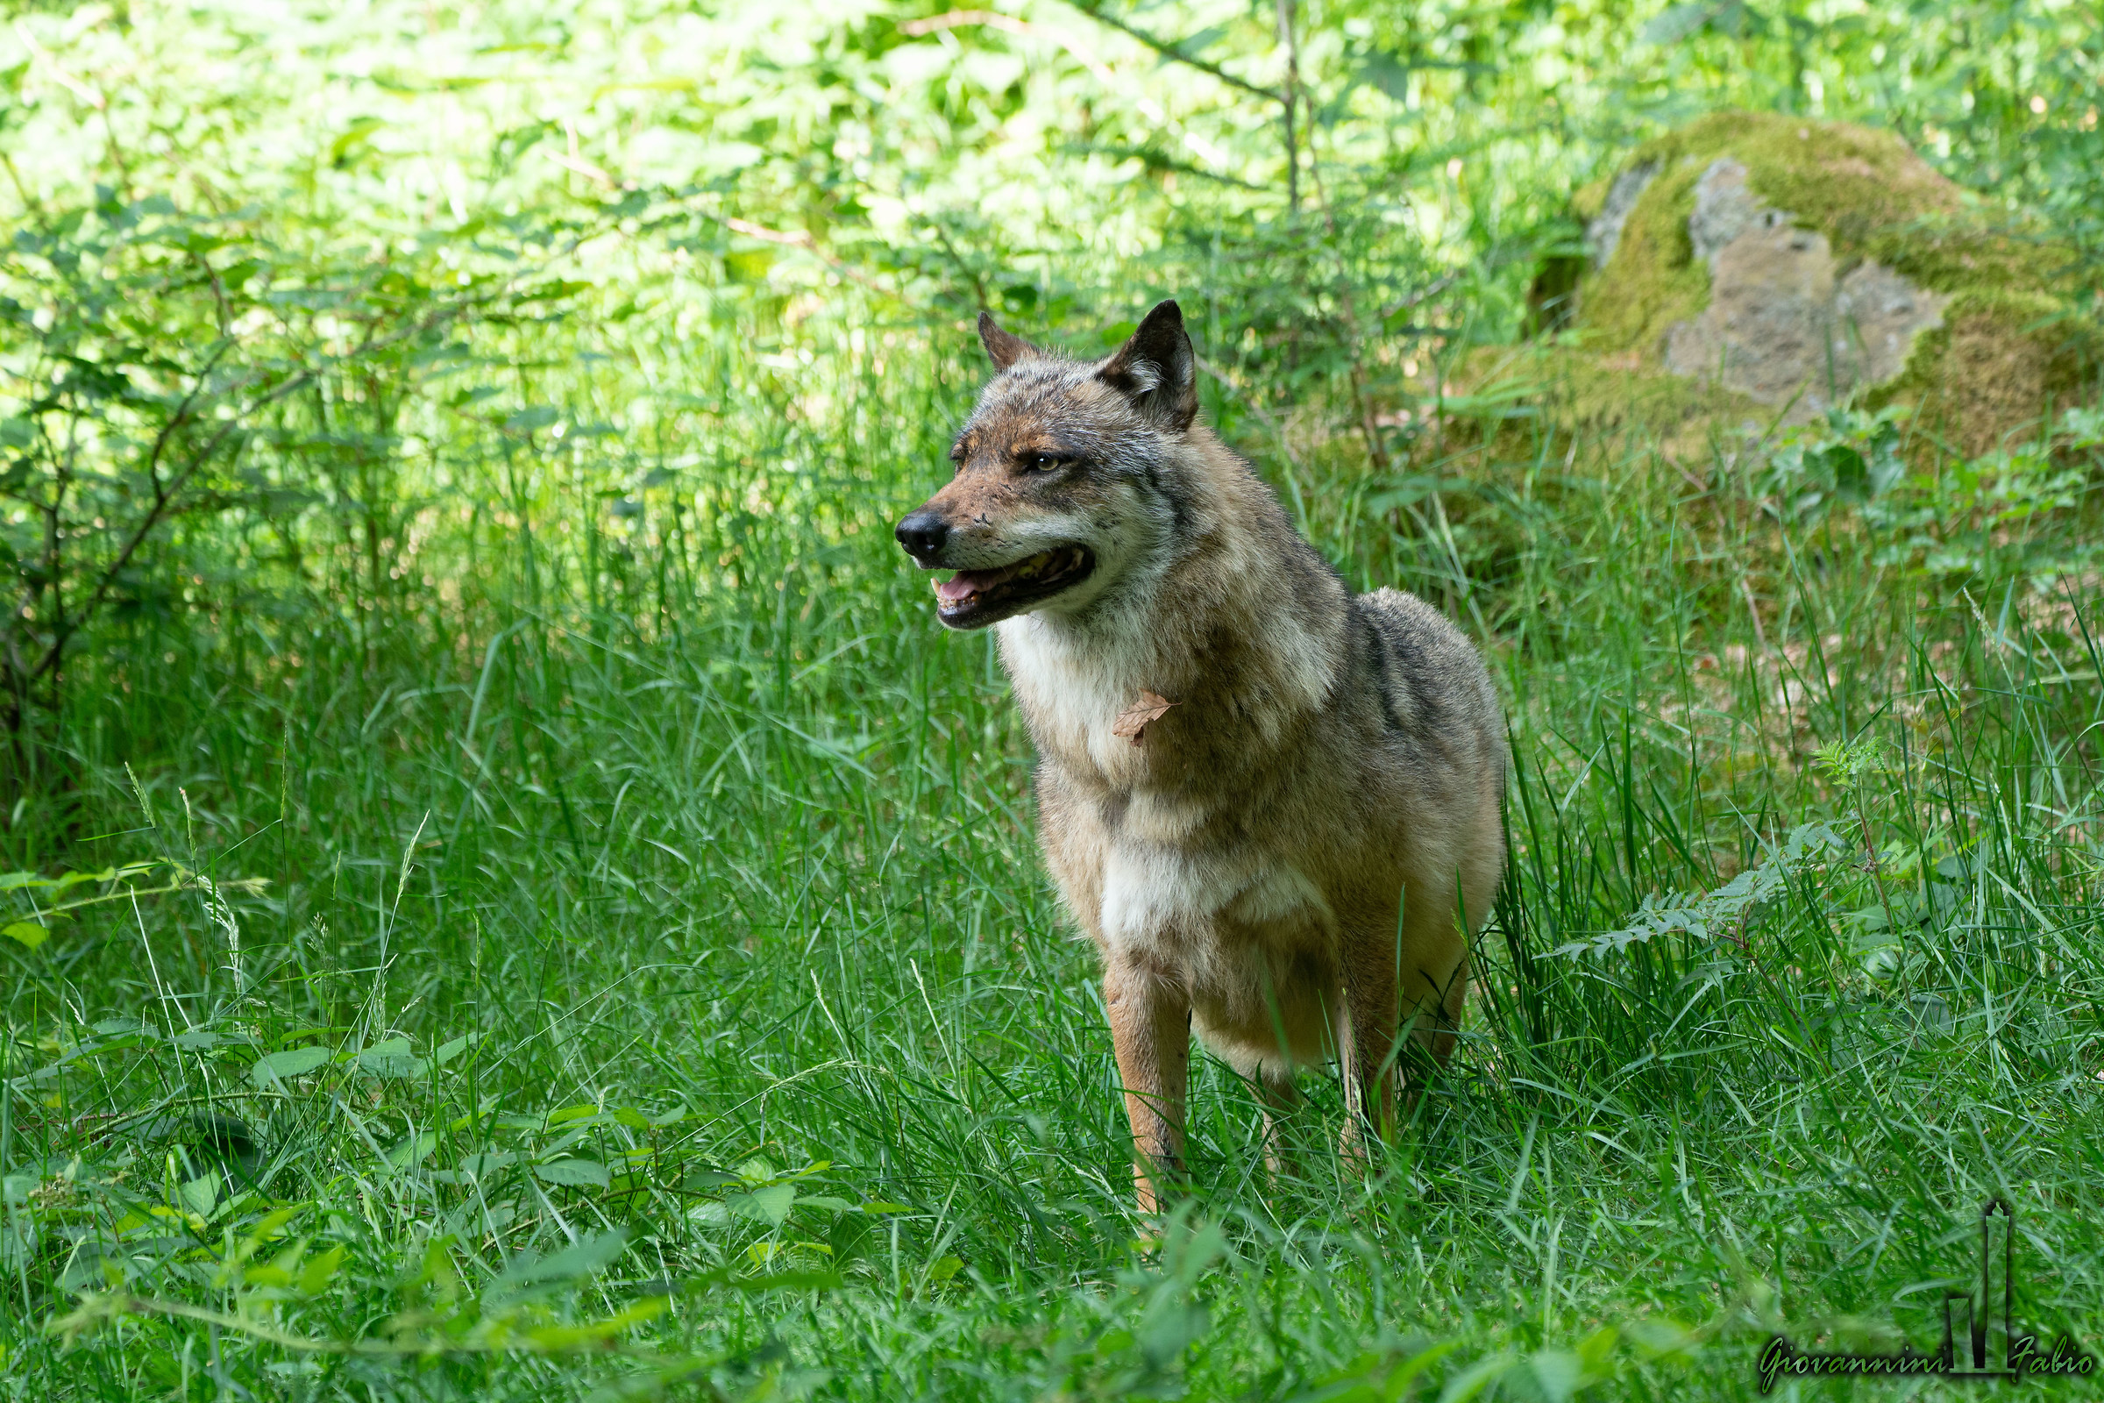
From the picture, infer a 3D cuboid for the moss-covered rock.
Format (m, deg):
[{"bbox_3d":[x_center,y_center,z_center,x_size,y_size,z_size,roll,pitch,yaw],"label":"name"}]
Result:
[{"bbox_3d":[0.881,-0.472,26.200,0.760,0.450,0.600,0,5,0],"label":"moss-covered rock"}]

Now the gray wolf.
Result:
[{"bbox_3d":[0.182,0.047,21.600,0.410,0.930,1.100,1,5,16],"label":"gray wolf"}]

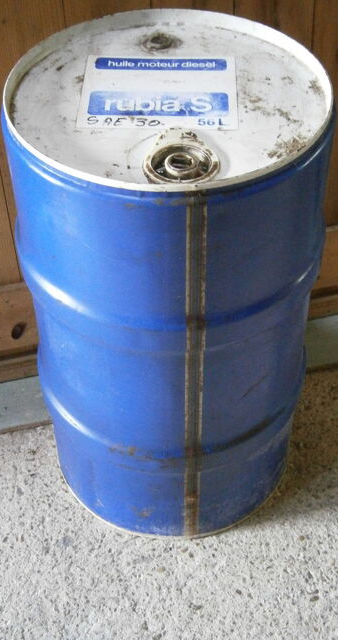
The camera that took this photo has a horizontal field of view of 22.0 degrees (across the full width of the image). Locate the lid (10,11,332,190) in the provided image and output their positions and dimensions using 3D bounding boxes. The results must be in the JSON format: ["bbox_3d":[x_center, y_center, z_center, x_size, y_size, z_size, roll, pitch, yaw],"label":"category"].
[{"bbox_3d":[0.000,-0.256,0.991,0.372,0.024,0.372,-1,45,1],"label":"lid"}]

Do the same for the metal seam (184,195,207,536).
[{"bbox_3d":[0.032,0.101,1.087,0.021,0.638,0.016,-6,45,-5],"label":"metal seam"}]

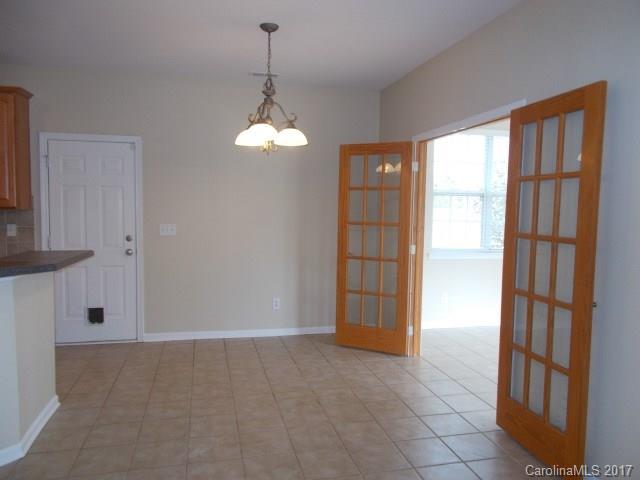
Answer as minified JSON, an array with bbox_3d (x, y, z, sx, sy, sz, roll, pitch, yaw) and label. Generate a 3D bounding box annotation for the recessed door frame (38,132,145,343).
[{"bbox_3d":[-2.264,0.010,4.848,0.920,2.096,0.130,0,4,-14],"label":"recessed door frame"}]

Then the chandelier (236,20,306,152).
[{"bbox_3d":[-0.371,-1.091,3.518,0.540,0.930,0.540,0,4,-14],"label":"chandelier"}]

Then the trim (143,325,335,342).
[{"bbox_3d":[-0.652,1.016,5.257,2.395,0.086,0.018,0,4,-14],"label":"trim"}]

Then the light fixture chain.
[{"bbox_3d":[-0.369,-1.349,3.509,0.030,0.325,0.030,0,4,-14],"label":"light fixture chain"}]

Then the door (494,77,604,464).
[{"bbox_3d":[1.275,0.235,2.727,0.042,2.035,0.755,0,4,-10],"label":"door"}]

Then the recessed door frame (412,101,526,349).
[{"bbox_3d":[1.107,0.134,3.828,0.140,2.102,1.633,0,4,-14],"label":"recessed door frame"}]

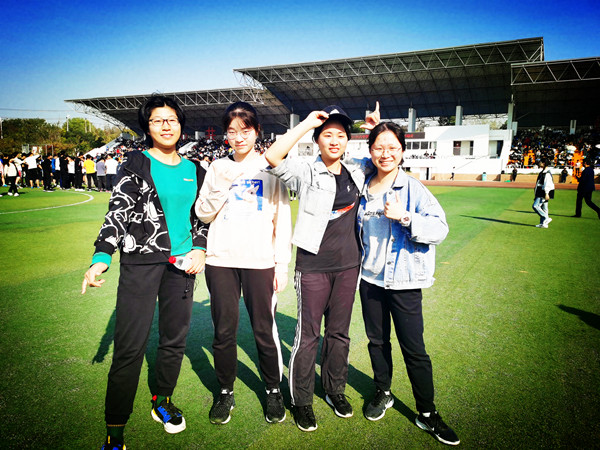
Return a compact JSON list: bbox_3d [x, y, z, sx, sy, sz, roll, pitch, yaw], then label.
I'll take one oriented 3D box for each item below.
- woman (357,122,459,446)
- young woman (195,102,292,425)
[{"bbox_3d":[0.532,0.283,2.341,0.490,1.540,0.400,3,7,18],"label":"woman"},{"bbox_3d":[-0.288,0.207,2.464,0.470,1.640,0.330,0,7,-5],"label":"young woman"}]

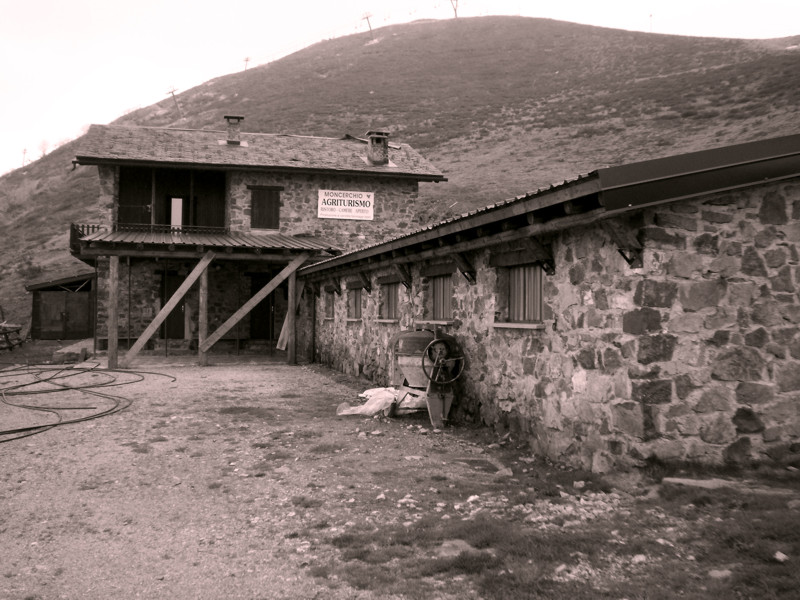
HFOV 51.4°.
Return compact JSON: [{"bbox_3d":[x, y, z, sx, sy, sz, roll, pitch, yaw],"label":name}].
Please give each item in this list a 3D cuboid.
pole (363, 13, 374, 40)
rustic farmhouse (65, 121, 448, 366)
[{"bbox_3d":[-7.885,-69.989,213.692,2.600,7.400,0.600,-16,-3,21],"label":"pole"},{"bbox_3d":[-5.109,-2.366,30.462,12.450,8.950,13.000,1,-1,-15],"label":"rustic farmhouse"}]

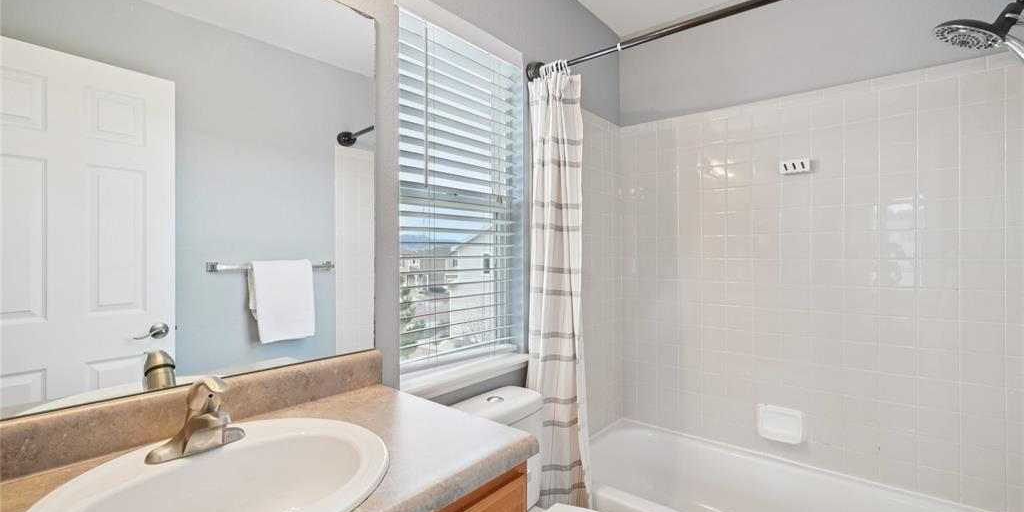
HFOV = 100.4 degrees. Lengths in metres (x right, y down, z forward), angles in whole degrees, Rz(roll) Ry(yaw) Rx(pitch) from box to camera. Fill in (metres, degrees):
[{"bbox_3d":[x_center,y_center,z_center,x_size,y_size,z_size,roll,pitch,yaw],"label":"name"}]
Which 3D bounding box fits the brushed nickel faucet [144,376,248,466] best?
[{"bbox_3d":[-0.540,0.281,0.751,0.140,0.140,0.150,1,1,40],"label":"brushed nickel faucet"}]

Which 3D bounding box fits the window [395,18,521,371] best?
[{"bbox_3d":[-0.175,-0.189,1.500,0.095,1.115,0.585,1,1,40],"label":"window"}]

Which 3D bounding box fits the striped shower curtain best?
[{"bbox_3d":[0.182,0.184,1.652,0.240,1.820,0.150,1,1,40],"label":"striped shower curtain"}]

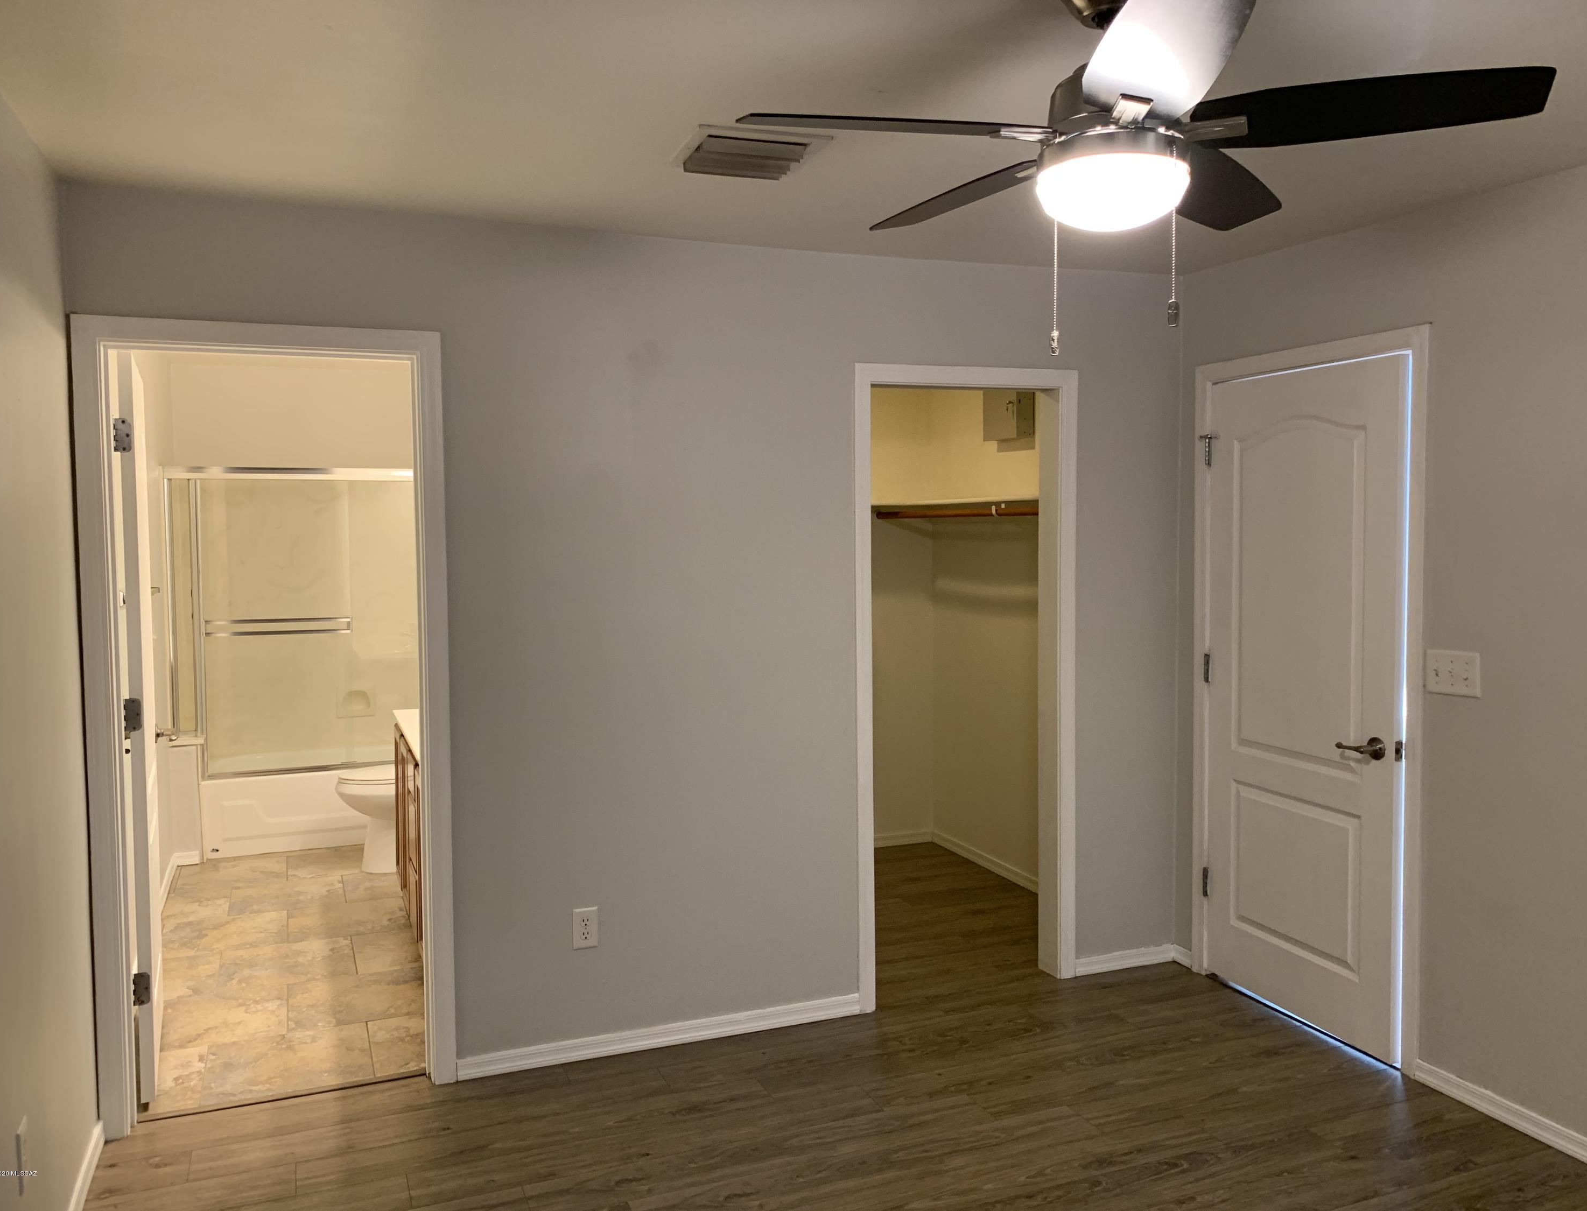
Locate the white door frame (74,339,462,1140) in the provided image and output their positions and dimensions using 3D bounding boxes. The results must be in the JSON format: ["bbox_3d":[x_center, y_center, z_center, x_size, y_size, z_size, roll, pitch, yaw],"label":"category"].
[{"bbox_3d":[-1.401,0.317,3.300,0.885,2.110,0.140,-2,3,-22],"label":"white door frame"}]

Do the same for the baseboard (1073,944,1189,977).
[{"bbox_3d":[1.187,1.268,4.329,0.438,0.059,0.016,-2,3,-22],"label":"baseboard"}]

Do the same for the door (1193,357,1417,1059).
[{"bbox_3d":[1.603,0.259,3.795,0.120,2.094,0.936,-2,3,-21],"label":"door"}]

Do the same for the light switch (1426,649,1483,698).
[{"bbox_3d":[1.763,0.183,3.252,0.012,0.117,0.163,-2,3,-21],"label":"light switch"}]

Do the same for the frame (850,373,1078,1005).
[{"bbox_3d":[0.568,0.263,4.048,0.822,2.081,0.145,-2,3,-21],"label":"frame"}]

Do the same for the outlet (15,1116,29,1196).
[{"bbox_3d":[-1.479,1.057,2.325,0.008,0.123,0.077,-2,3,-22],"label":"outlet"}]

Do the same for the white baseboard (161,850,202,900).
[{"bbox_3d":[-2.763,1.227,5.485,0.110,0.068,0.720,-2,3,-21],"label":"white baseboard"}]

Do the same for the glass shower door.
[{"bbox_3d":[-2.232,0.095,6.079,1.360,1.444,0.050,-2,3,-22],"label":"glass shower door"}]

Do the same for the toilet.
[{"bbox_3d":[-1.824,0.855,5.855,0.710,0.750,0.450,-2,3,-21],"label":"toilet"}]

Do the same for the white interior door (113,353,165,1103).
[{"bbox_3d":[-1.924,0.326,3.584,0.035,2.025,0.760,-2,4,-26],"label":"white interior door"}]

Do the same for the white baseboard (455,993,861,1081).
[{"bbox_3d":[-0.374,1.315,3.701,1.264,0.059,0.014,-2,3,-22],"label":"white baseboard"}]

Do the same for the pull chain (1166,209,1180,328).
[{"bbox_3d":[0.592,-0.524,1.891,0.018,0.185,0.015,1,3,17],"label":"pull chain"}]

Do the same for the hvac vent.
[{"bbox_3d":[-0.104,-1.040,2.826,0.305,0.035,0.295,-2,3,-17],"label":"hvac vent"}]

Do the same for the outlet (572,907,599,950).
[{"bbox_3d":[-0.608,0.950,3.558,0.073,0.119,0.010,-2,3,-21],"label":"outlet"}]

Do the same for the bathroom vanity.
[{"bbox_3d":[-1.204,0.894,4.711,0.560,0.800,1.500,-2,3,-22],"label":"bathroom vanity"}]

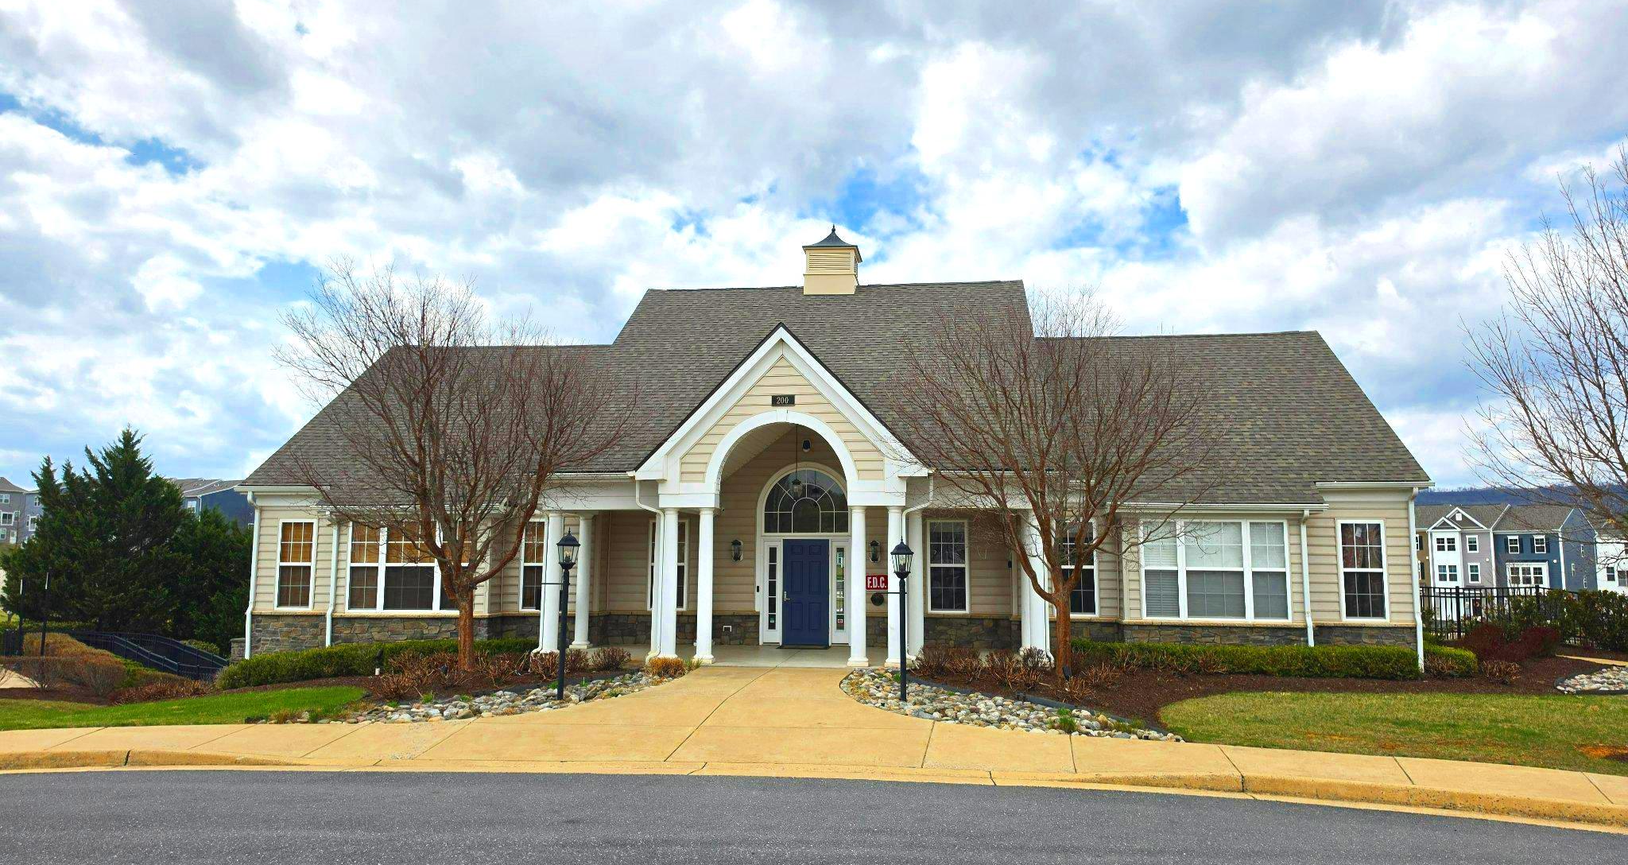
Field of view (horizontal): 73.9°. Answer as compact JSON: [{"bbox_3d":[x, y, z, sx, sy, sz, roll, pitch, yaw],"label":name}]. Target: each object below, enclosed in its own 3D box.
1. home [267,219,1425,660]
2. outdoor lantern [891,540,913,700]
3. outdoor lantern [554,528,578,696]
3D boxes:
[{"bbox_3d":[0.329,-0.300,25.423,21.800,10.070,14.847,-1,-6,7],"label":"home"},{"bbox_3d":[1.127,2.366,13.689,0.290,2.034,0.290,-1,-6,7],"label":"outdoor lantern"},{"bbox_3d":[-3.268,2.393,14.219,0.290,2.219,0.290,-1,-6,7],"label":"outdoor lantern"}]

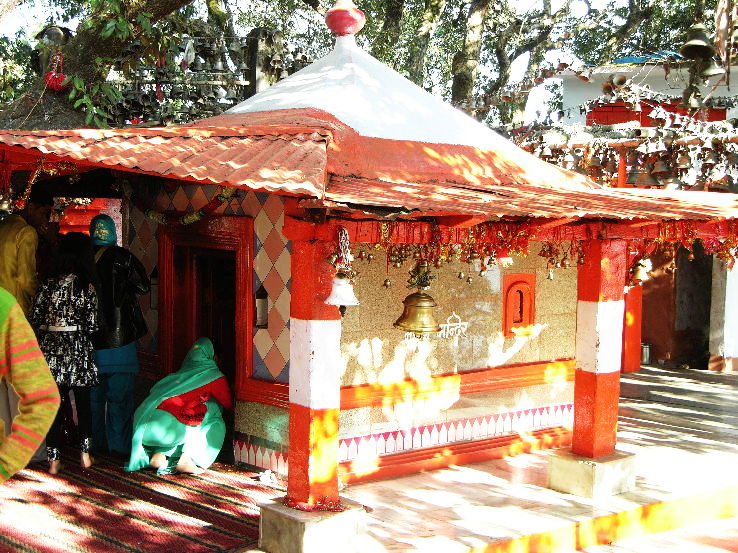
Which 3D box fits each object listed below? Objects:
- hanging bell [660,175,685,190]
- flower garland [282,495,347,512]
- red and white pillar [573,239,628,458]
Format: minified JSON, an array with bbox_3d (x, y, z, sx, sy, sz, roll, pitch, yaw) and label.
[{"bbox_3d":[2.894,-0.896,12.600,0.217,0.148,0.217,1,4,0],"label":"hanging bell"},{"bbox_3d":[-0.271,1.121,6.746,0.250,0.045,0.235,-2,5,-42],"label":"flower garland"},{"bbox_3d":[1.460,0.446,8.454,0.225,1.387,0.200,-2,5,-43],"label":"red and white pillar"}]

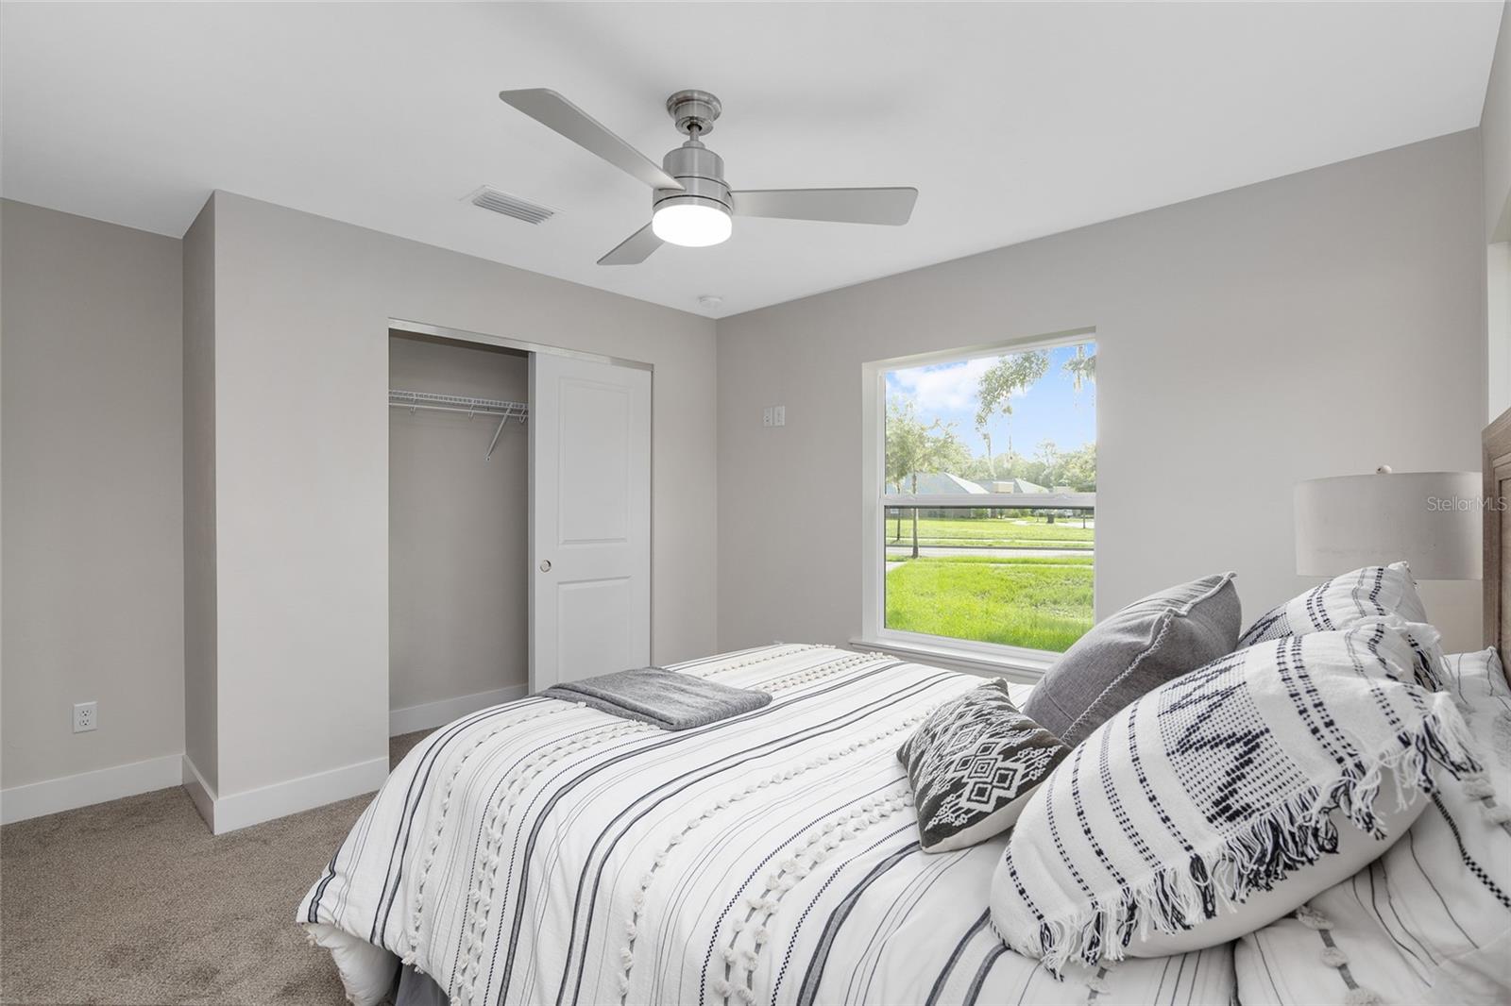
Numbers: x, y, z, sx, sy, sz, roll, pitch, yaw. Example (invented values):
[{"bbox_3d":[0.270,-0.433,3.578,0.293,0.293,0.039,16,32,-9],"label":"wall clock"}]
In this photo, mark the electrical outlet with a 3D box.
[{"bbox_3d":[-2.761,0.888,2.771,0.012,0.117,0.071,0,0,42],"label":"electrical outlet"}]

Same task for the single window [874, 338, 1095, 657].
[{"bbox_3d":[1.076,-0.007,3.321,1.150,1.470,0.100,0,0,42],"label":"single window"}]

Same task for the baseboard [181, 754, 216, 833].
[{"bbox_3d":[-2.286,1.181,2.745,0.670,0.132,0.020,0,0,42],"label":"baseboard"}]

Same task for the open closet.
[{"bbox_3d":[-1.321,0.206,3.719,0.560,2.070,1.500,0,0,42],"label":"open closet"}]

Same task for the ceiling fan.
[{"bbox_3d":[-0.111,-0.991,1.977,1.160,0.410,1.220,0,0,0],"label":"ceiling fan"}]

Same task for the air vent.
[{"bbox_3d":[-0.979,-1.189,2.715,0.210,0.025,0.340,0,0,42],"label":"air vent"}]

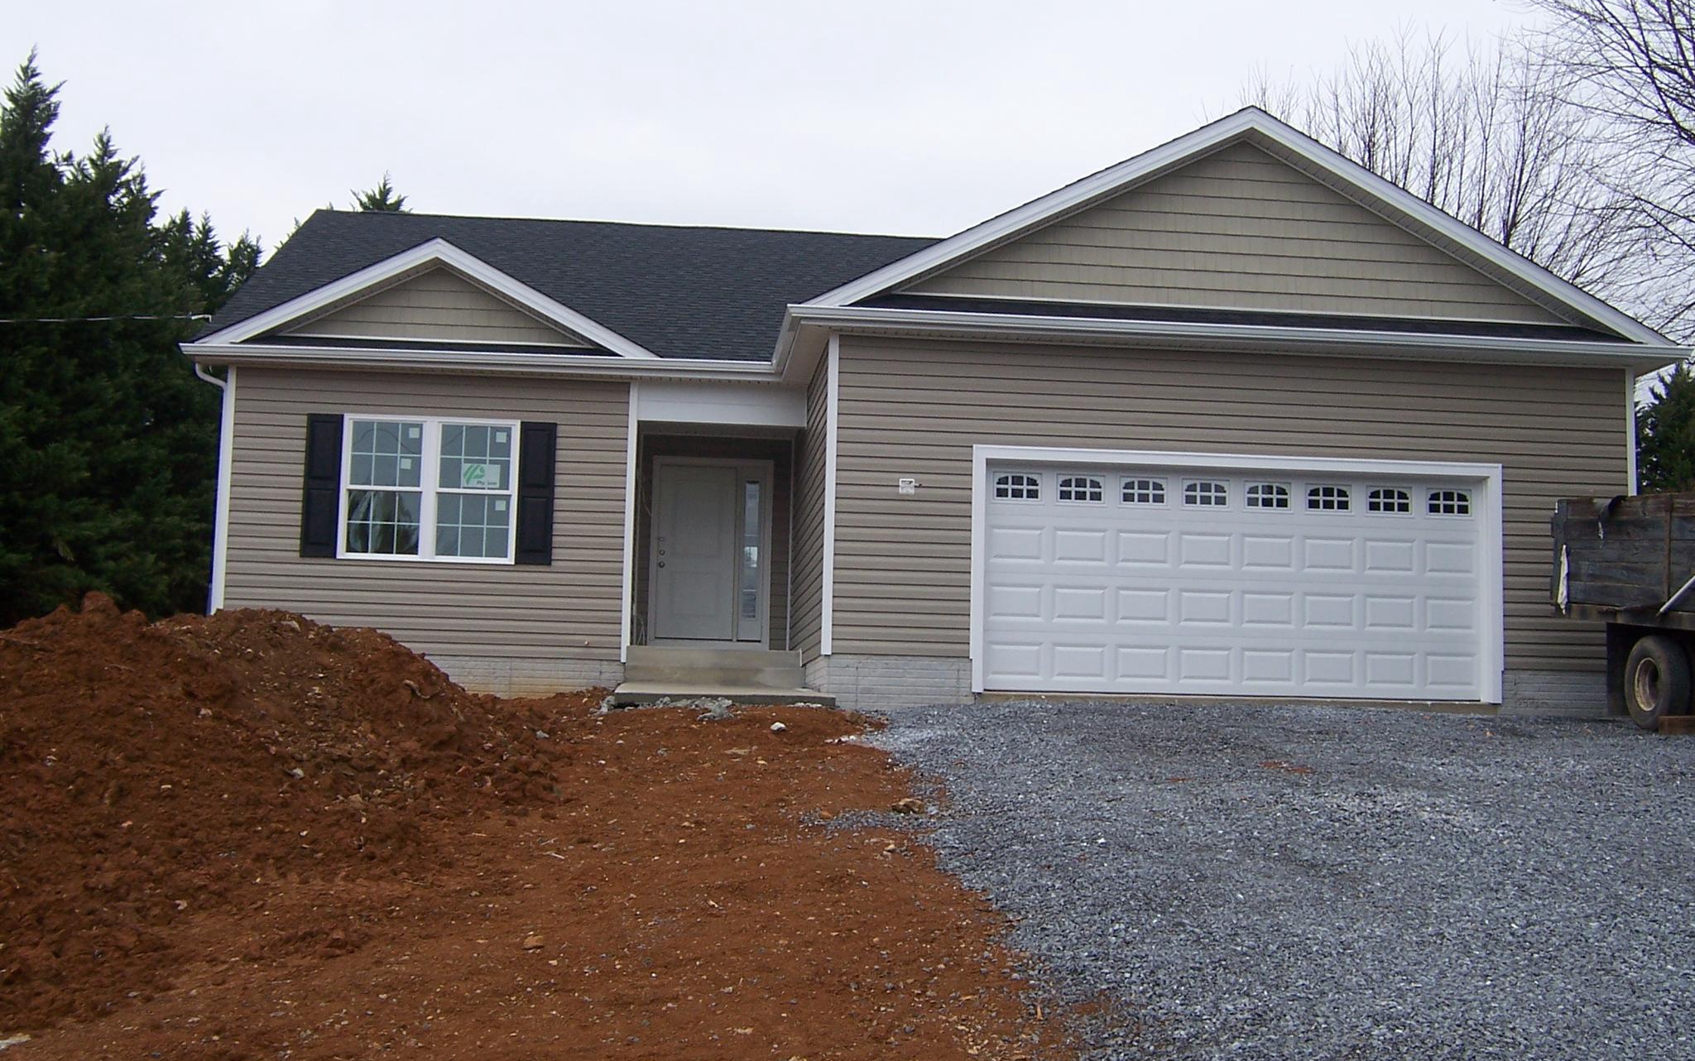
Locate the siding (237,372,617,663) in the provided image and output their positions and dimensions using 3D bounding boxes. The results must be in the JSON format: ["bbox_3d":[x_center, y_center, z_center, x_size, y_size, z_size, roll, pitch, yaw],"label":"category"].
[{"bbox_3d":[-4.329,-0.169,20.230,4.090,2.920,0.120,2,-6,-5],"label":"siding"}]

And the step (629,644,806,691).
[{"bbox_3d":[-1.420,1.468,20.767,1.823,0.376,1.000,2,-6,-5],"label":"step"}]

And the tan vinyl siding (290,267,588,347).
[{"bbox_3d":[-4.243,-2.354,20.470,3.107,0.789,0.120,2,-6,-5],"label":"tan vinyl siding"}]

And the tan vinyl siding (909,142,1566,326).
[{"bbox_3d":[3.743,-2.878,18.502,6.382,1.628,0.120,2,-6,-5],"label":"tan vinyl siding"}]

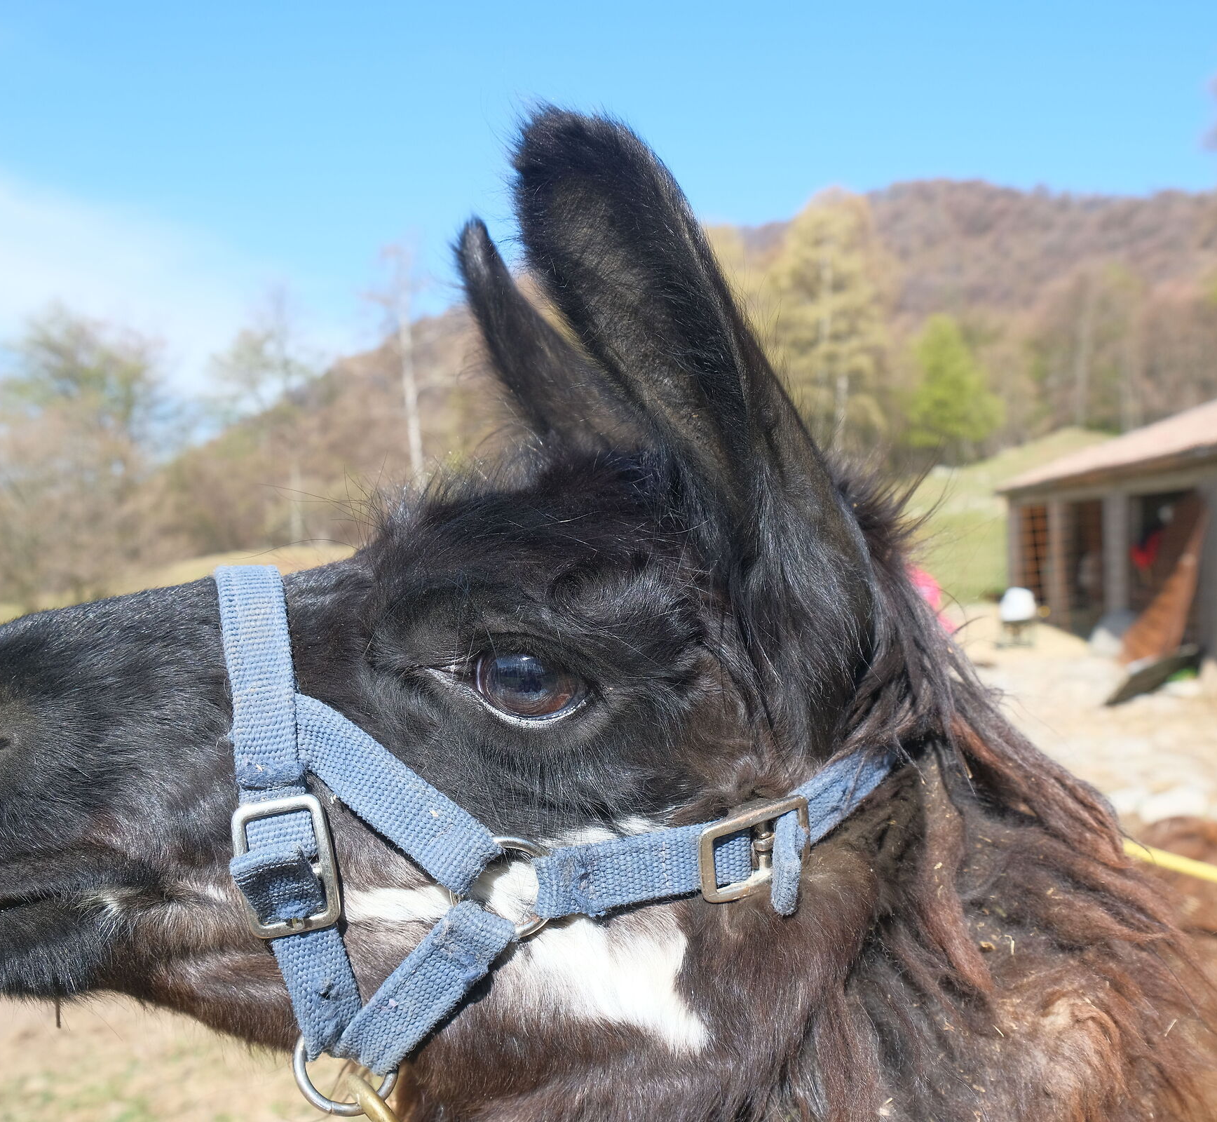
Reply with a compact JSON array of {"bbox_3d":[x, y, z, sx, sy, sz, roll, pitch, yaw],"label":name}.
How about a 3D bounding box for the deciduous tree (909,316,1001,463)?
[{"bbox_3d":[17.843,-9.010,65.000,5.000,7.500,5.000,0,1,0],"label":"deciduous tree"}]

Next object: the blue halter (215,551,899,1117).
[{"bbox_3d":[-0.013,0.094,0.470,0.240,0.188,0.140,0,1,-10],"label":"blue halter"}]

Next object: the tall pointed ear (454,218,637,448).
[{"bbox_3d":[-0.010,-0.057,0.540,0.050,0.200,0.058,-26,0,34],"label":"tall pointed ear"}]

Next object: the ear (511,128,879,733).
[{"bbox_3d":[0.033,-0.048,0.430,0.064,0.220,0.055,-23,0,27],"label":"ear"}]

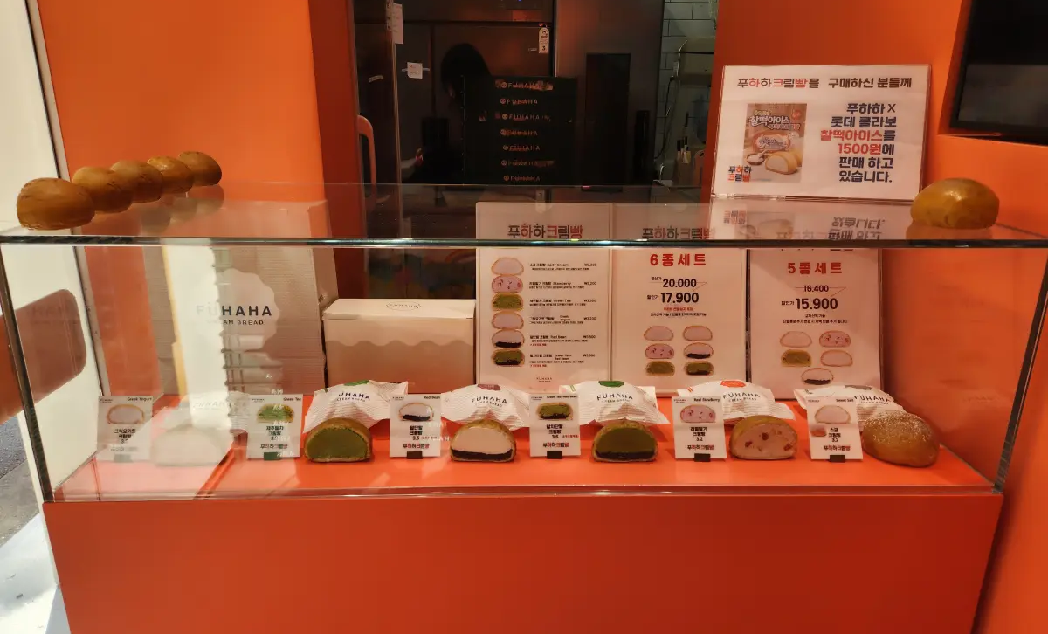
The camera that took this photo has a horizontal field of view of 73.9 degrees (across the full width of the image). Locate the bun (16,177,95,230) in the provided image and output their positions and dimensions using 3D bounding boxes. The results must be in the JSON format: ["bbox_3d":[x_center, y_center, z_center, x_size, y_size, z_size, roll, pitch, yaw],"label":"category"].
[{"bbox_3d":[-0.516,-0.126,0.767,0.073,0.054,0.074,0,17,-1],"label":"bun"}]

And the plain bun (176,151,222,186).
[{"bbox_3d":[-0.545,-0.247,1.158,0.077,0.054,0.085,0,17,-3],"label":"plain bun"}]

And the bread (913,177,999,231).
[{"bbox_3d":[0.534,-0.143,0.865,0.096,0.057,0.090,0,17,-3],"label":"bread"}]

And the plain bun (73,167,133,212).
[{"bbox_3d":[-0.538,-0.165,0.892,0.077,0.054,0.085,0,17,-3],"label":"plain bun"}]

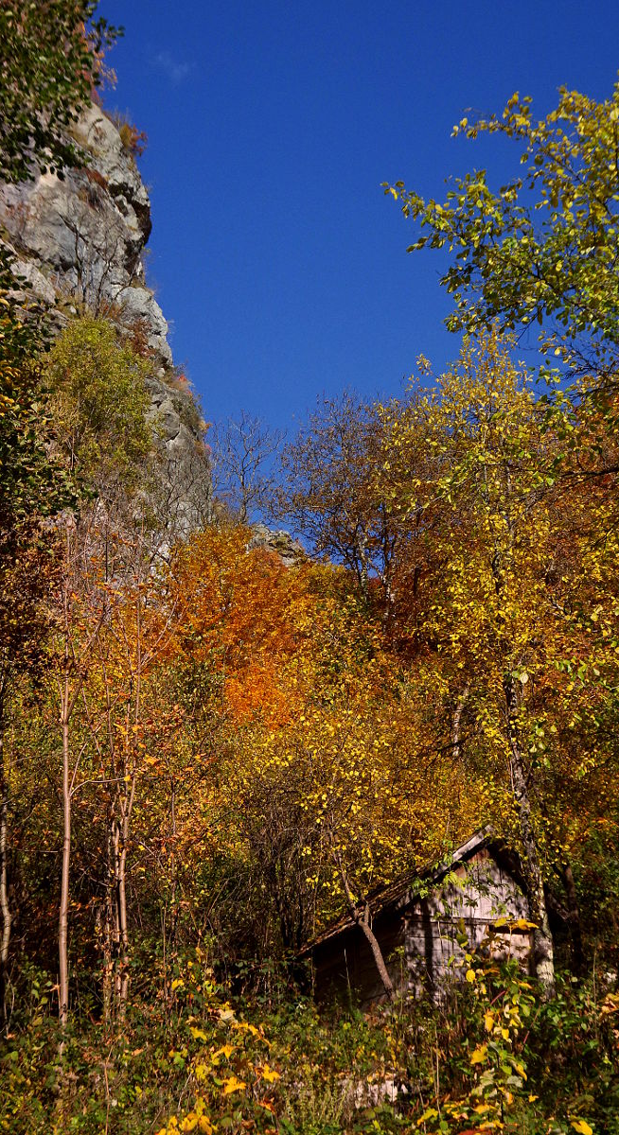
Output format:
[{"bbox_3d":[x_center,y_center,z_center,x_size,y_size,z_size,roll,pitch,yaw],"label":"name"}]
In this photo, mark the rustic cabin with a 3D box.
[{"bbox_3d":[2.472,7.513,31.570,3.545,3.517,5.738,7,-22,-16],"label":"rustic cabin"}]

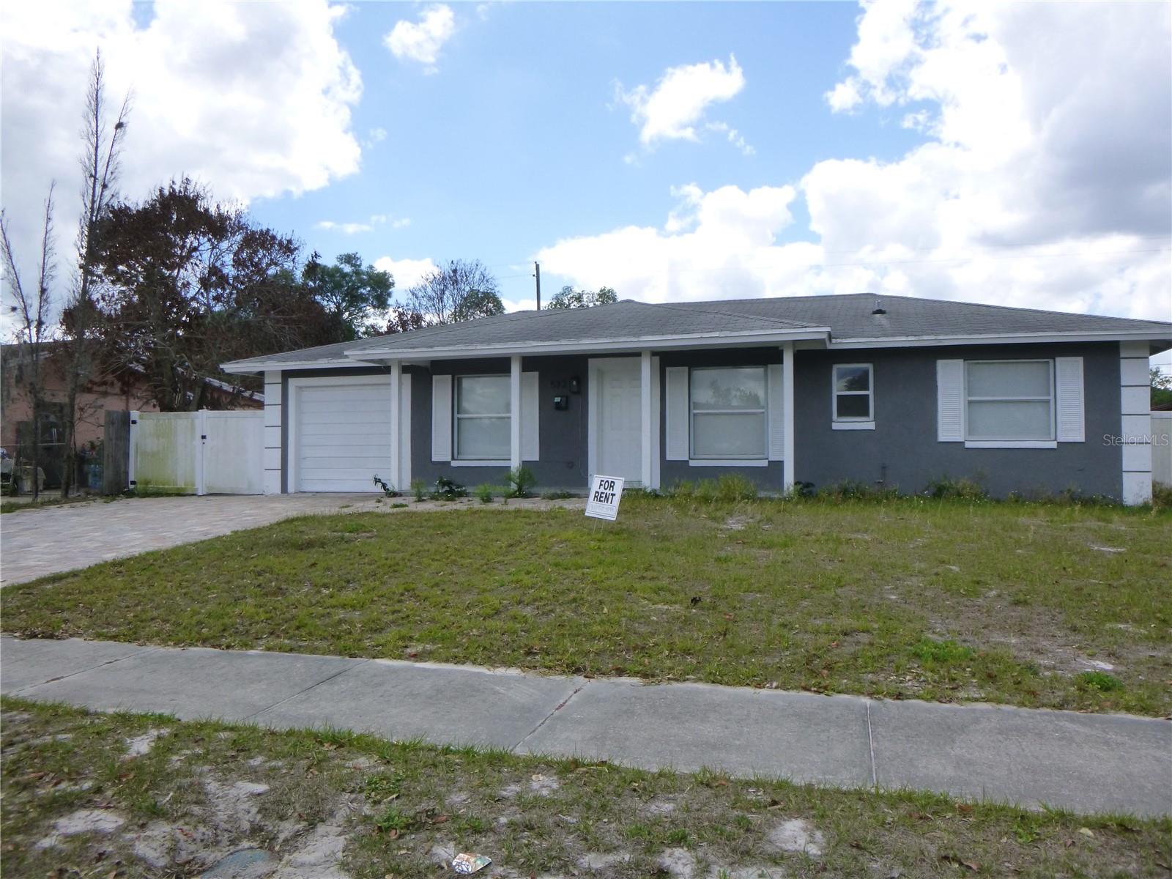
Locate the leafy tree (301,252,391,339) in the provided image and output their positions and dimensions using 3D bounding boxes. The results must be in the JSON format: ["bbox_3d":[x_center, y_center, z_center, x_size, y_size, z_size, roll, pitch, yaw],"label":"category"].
[{"bbox_3d":[-9.228,-2.925,33.062,4.200,8.820,4.200,0,-1,0],"label":"leafy tree"}]

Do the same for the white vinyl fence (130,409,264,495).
[{"bbox_3d":[-8.220,0.281,17.900,3.350,1.800,0.130,0,-1,17],"label":"white vinyl fence"}]

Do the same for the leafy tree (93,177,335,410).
[{"bbox_3d":[-10.334,-2.990,23.562,6.700,8.580,6.000,0,-1,0],"label":"leafy tree"}]

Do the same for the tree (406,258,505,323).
[{"bbox_3d":[-5.550,-3.074,36.066,4.300,9.230,4.200,0,-1,0],"label":"tree"}]

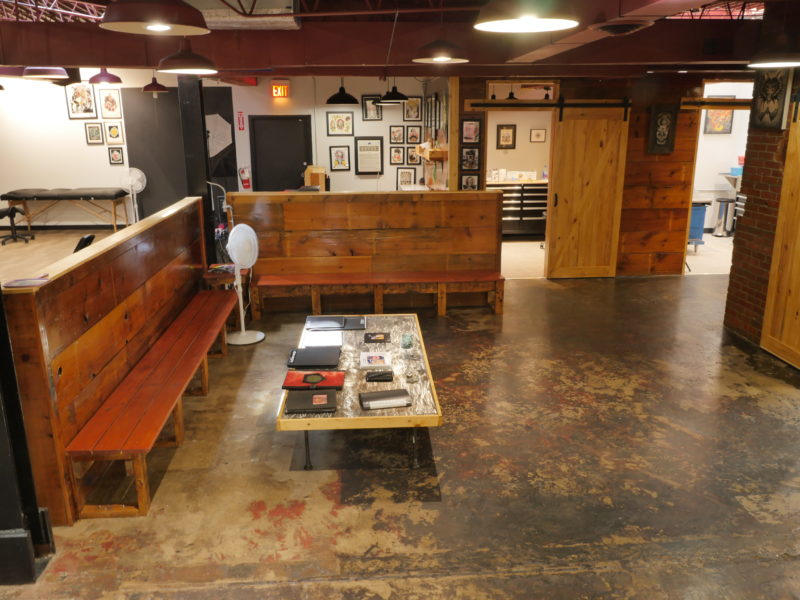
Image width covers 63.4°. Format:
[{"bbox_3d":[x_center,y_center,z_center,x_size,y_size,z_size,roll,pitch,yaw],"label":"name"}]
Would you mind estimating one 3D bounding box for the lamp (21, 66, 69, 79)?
[{"bbox_3d":[-3.379,-2.246,6.152,0.395,0.240,0.395,-2,15,-5],"label":"lamp"}]

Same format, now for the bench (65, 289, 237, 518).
[{"bbox_3d":[-1.654,0.524,4.938,0.410,0.374,3.320,-2,15,-5],"label":"bench"}]

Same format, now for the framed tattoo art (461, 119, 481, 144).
[{"bbox_3d":[0.880,-2.073,7.971,0.250,0.299,0.030,-1,15,-3],"label":"framed tattoo art"}]

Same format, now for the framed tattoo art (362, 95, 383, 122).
[{"bbox_3d":[-0.476,-3.318,11.210,0.335,0.429,0.030,-2,15,-5],"label":"framed tattoo art"}]

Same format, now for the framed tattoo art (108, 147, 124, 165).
[{"bbox_3d":[-5.442,-2.757,12.412,0.256,0.312,0.030,-1,15,-3],"label":"framed tattoo art"}]

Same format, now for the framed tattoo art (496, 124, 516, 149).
[{"bbox_3d":[1.859,-2.828,11.247,0.337,0.410,0.030,-1,15,-3],"label":"framed tattoo art"}]

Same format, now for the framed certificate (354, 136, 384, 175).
[{"bbox_3d":[-0.537,-2.538,11.419,0.500,0.663,0.030,-2,15,-5],"label":"framed certificate"}]

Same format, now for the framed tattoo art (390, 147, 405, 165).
[{"bbox_3d":[-0.046,-2.832,12.753,0.273,0.337,0.030,-1,15,-3],"label":"framed tattoo art"}]

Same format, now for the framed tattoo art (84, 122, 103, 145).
[{"bbox_3d":[-5.155,-2.800,10.922,0.273,0.355,0.030,-2,15,-5],"label":"framed tattoo art"}]

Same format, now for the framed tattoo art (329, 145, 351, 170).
[{"bbox_3d":[-1.172,-2.768,12.695,0.382,0.474,0.030,-1,15,-3],"label":"framed tattoo art"}]

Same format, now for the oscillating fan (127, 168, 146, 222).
[{"bbox_3d":[-4.330,-1.578,10.621,0.410,1.140,0.390,-7,17,-22],"label":"oscillating fan"}]

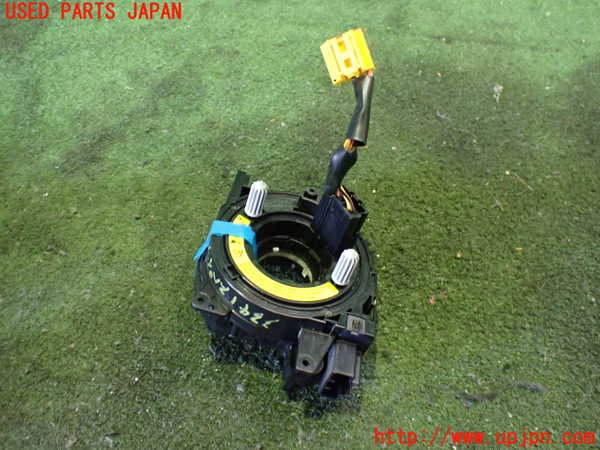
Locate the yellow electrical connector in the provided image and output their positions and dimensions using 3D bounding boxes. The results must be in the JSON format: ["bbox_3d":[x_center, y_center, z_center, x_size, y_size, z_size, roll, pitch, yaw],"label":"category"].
[{"bbox_3d":[0.028,-0.100,0.308,0.013,0.023,0.024,-23,96,-46],"label":"yellow electrical connector"}]

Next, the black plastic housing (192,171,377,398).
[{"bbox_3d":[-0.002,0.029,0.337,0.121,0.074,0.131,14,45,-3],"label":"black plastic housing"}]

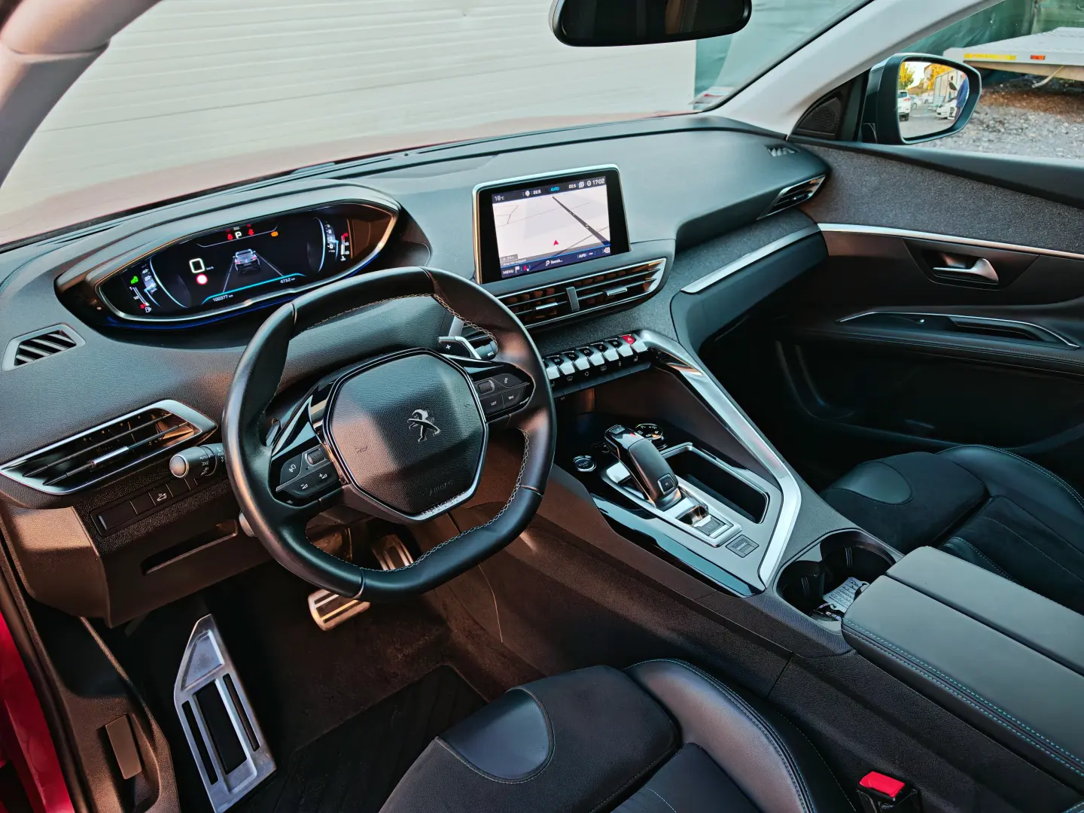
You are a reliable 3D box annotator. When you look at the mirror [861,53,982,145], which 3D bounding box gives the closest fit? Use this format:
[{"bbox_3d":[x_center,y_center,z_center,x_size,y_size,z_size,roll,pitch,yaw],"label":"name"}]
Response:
[{"bbox_3d":[0.766,-0.634,1.542,0.220,0.165,0.135,-14,29,-21],"label":"mirror"}]

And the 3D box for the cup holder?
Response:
[{"bbox_3d":[0.330,0.214,0.831,0.160,0.075,0.105,-18,31,-28],"label":"cup holder"}]

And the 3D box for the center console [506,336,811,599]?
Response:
[{"bbox_3d":[0.174,0.072,0.944,0.265,0.240,0.400,-18,31,-28],"label":"center console"}]

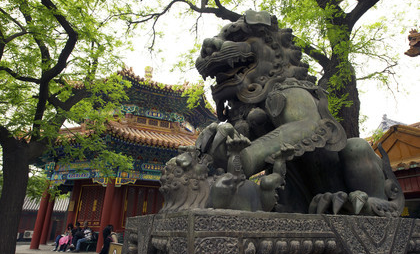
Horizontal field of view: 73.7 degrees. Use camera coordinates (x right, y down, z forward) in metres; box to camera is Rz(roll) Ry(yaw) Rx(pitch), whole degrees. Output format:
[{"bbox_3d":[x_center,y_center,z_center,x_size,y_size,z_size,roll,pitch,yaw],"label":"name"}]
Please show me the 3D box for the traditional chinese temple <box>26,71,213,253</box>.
[{"bbox_3d":[-4.671,1.336,18.907,11.552,12.338,11.552,10,-22,-23],"label":"traditional chinese temple"}]

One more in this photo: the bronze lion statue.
[{"bbox_3d":[0.510,-0.272,2.918,2.052,2.356,1.406,11,-22,-26],"label":"bronze lion statue"}]

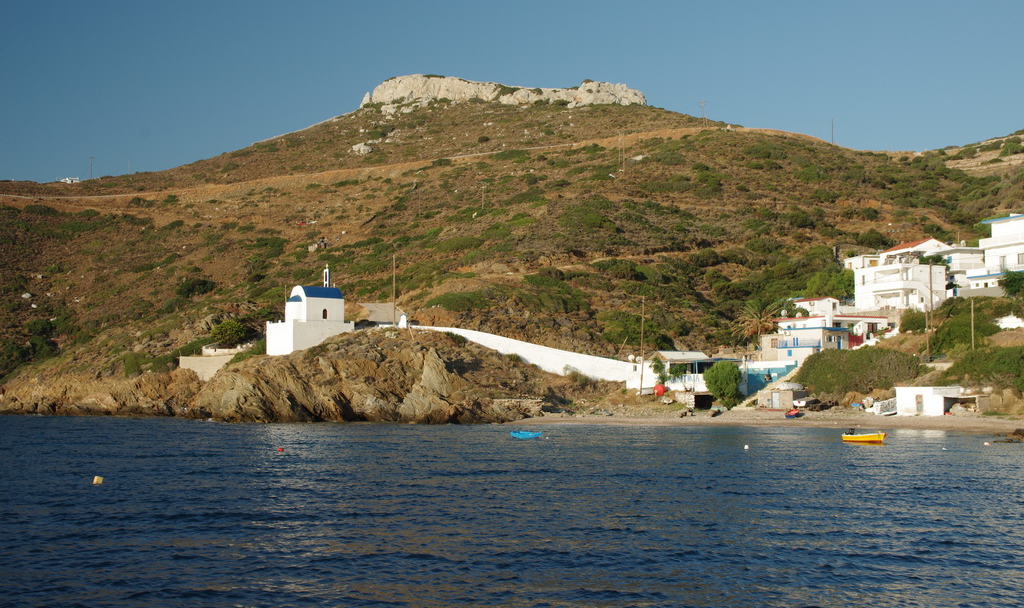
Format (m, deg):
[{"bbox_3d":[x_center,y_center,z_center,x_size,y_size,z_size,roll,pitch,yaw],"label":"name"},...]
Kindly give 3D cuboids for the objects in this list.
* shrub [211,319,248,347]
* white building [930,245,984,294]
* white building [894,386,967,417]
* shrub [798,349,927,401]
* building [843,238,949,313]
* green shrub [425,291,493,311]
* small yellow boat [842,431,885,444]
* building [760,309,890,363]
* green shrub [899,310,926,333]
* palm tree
[{"bbox_3d":[-39.380,4.110,182.000,5.200,3.900,4.800,1,-3,-12],"label":"shrub"},{"bbox_3d":[66.310,-5.030,193.330,6.500,6.700,6.300,0,-4,-10],"label":"white building"},{"bbox_3d":[47.020,10.850,146.000,5.800,3.150,6.000,3,-4,-44],"label":"white building"},{"bbox_3d":[41.890,8.590,158.330,14.260,6.310,8.000,-1,-4,8],"label":"shrub"},{"bbox_3d":[53.650,-3.800,182.230,8.980,8.960,11.220,1,-4,-22],"label":"building"},{"bbox_3d":[-8.440,-0.380,207.830,10.570,2.770,6.000,0,-3,0],"label":"green shrub"},{"bbox_3d":[30.780,11.610,114.000,3.900,1.100,1.550,-1,-3,22],"label":"small yellow boat"},{"bbox_3d":[42.460,4.590,177.950,12.230,6.820,11.650,1,-4,-26],"label":"building"},{"bbox_3d":[52.780,2.330,172.070,3.430,2.950,3.500,-1,-4,17],"label":"green shrub"},{"bbox_3d":[33.040,2.480,175.000,6.900,7.000,6.900,-1,-3,11],"label":"palm tree"}]

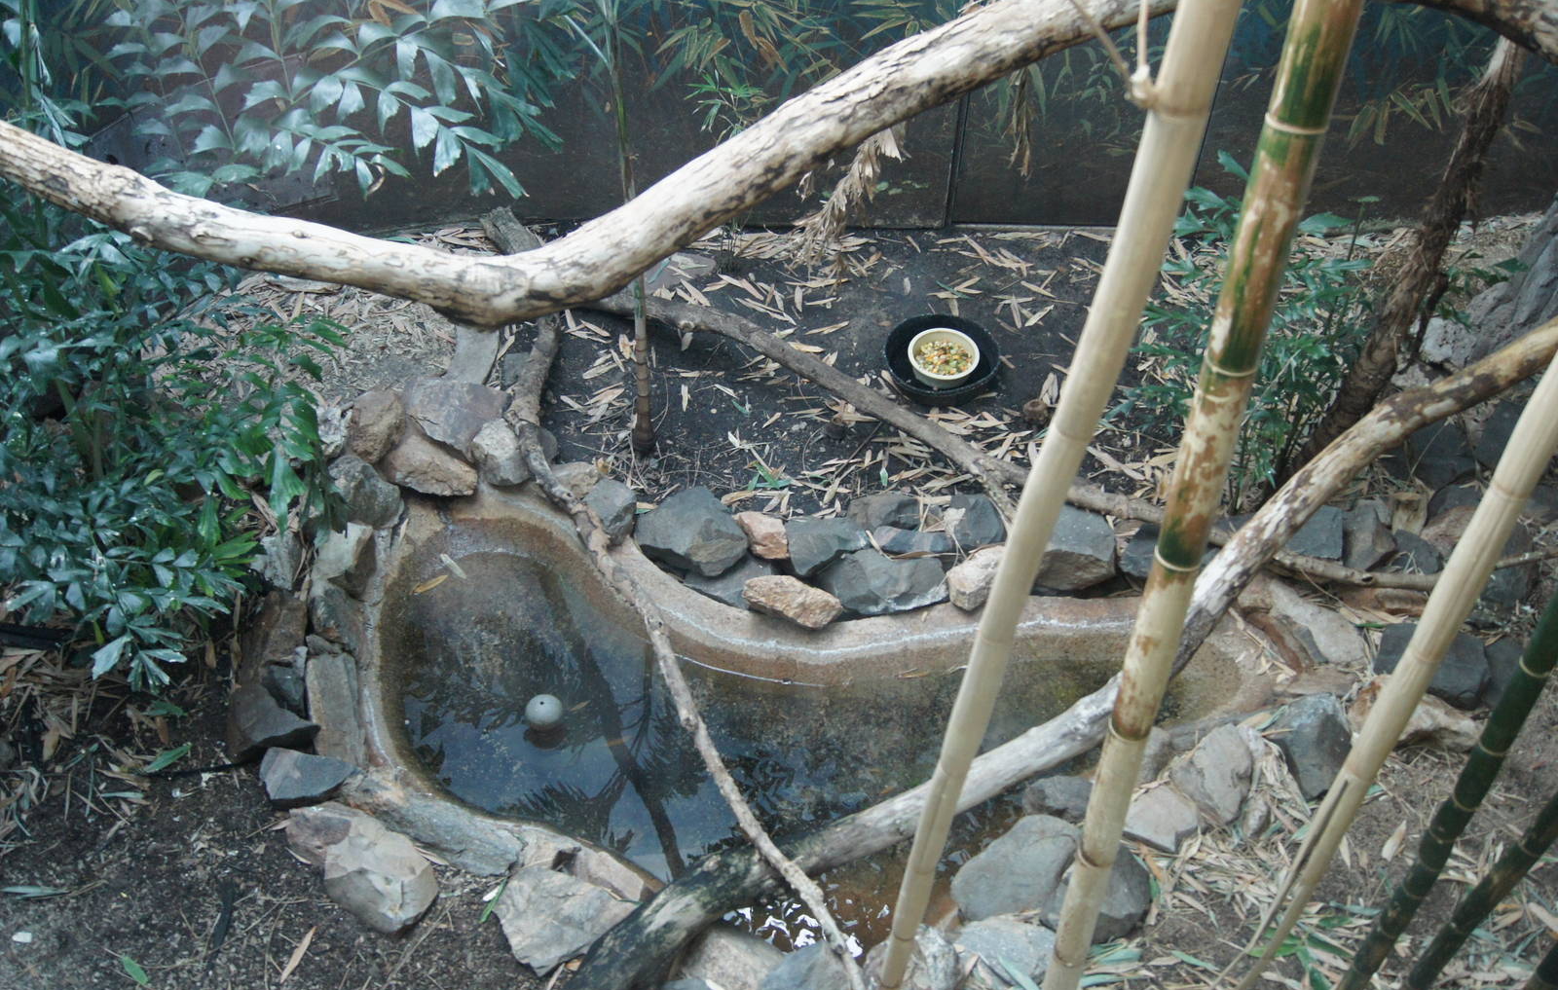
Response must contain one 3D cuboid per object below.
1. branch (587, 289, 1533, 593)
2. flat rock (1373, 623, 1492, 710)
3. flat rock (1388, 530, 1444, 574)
[{"bbox_3d":[0.528,-0.126,3.057,2.142,0.135,0.260,17,51,13],"label":"branch"},{"bbox_3d":[1.234,0.324,2.715,0.203,0.088,0.135,7,49,4],"label":"flat rock"},{"bbox_3d":[1.286,0.117,2.917,0.099,0.057,0.078,-23,53,-20],"label":"flat rock"}]

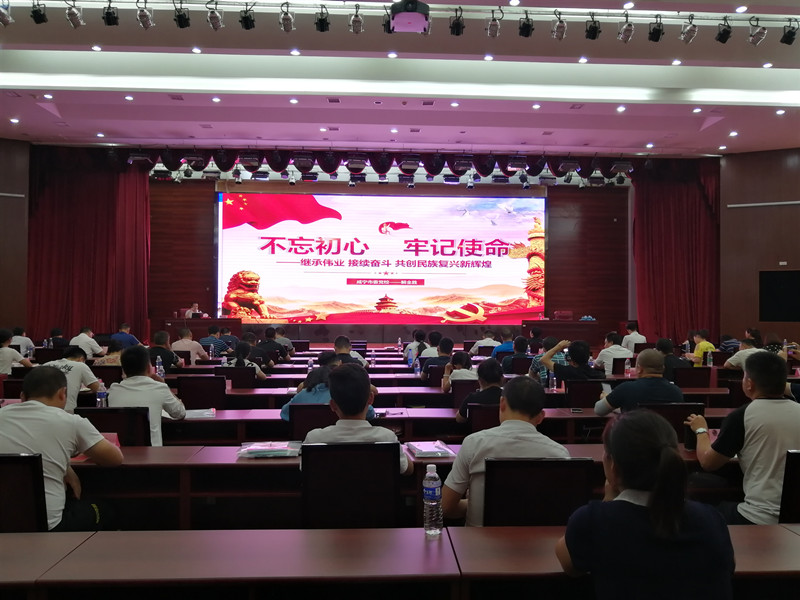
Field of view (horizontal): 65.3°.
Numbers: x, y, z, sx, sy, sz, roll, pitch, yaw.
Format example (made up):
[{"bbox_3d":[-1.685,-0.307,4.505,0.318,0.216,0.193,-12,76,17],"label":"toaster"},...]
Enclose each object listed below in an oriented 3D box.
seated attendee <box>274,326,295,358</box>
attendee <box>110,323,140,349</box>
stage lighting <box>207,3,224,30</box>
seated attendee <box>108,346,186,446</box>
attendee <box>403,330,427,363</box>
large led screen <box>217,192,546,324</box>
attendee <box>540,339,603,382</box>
[{"bbox_3d":[-2.103,1.110,11.127,0.530,1.260,0.720,0,-1,-3],"label":"seated attendee"},{"bbox_3d":[-5.532,1.115,12.607,0.540,1.282,0.720,0,-1,-3],"label":"attendee"},{"bbox_3d":[-2.392,-3.668,8.089,0.190,0.310,0.230,0,-1,-2],"label":"stage lighting"},{"bbox_3d":[-1.685,0.931,4.097,0.530,1.270,0.750,0,-1,1],"label":"seated attendee"},{"bbox_3d":[0.274,1.092,9.773,0.460,1.226,0.750,0,-1,0],"label":"attendee"},{"bbox_3d":[-0.471,-1.175,18.397,9.625,3.798,0.160,0,-1,-2],"label":"large led screen"},{"bbox_3d":[1.596,1.009,5.789,0.580,1.263,0.720,0,-1,-3],"label":"attendee"}]

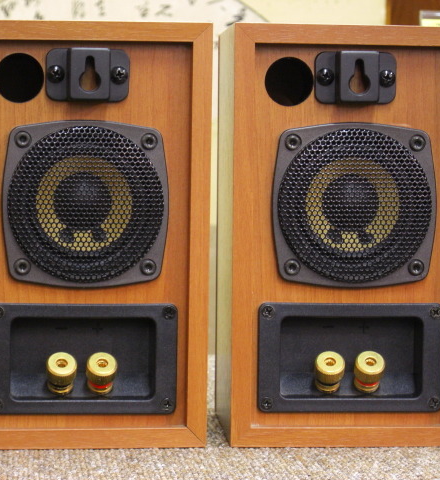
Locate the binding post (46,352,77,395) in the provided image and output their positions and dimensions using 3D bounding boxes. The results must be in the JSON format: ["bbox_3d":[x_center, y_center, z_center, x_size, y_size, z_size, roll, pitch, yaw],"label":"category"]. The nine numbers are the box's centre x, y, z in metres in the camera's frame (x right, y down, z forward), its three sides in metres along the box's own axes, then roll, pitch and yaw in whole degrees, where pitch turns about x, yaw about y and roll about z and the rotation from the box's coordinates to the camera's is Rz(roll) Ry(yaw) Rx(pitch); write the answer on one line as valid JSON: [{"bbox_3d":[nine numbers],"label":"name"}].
[{"bbox_3d":[-0.076,0.065,0.993,0.015,0.015,0.015,0,-42,-8],"label":"binding post"}]

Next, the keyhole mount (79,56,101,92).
[{"bbox_3d":[-0.062,-0.079,0.979,0.011,0.017,0.006,0,3,-8],"label":"keyhole mount"}]

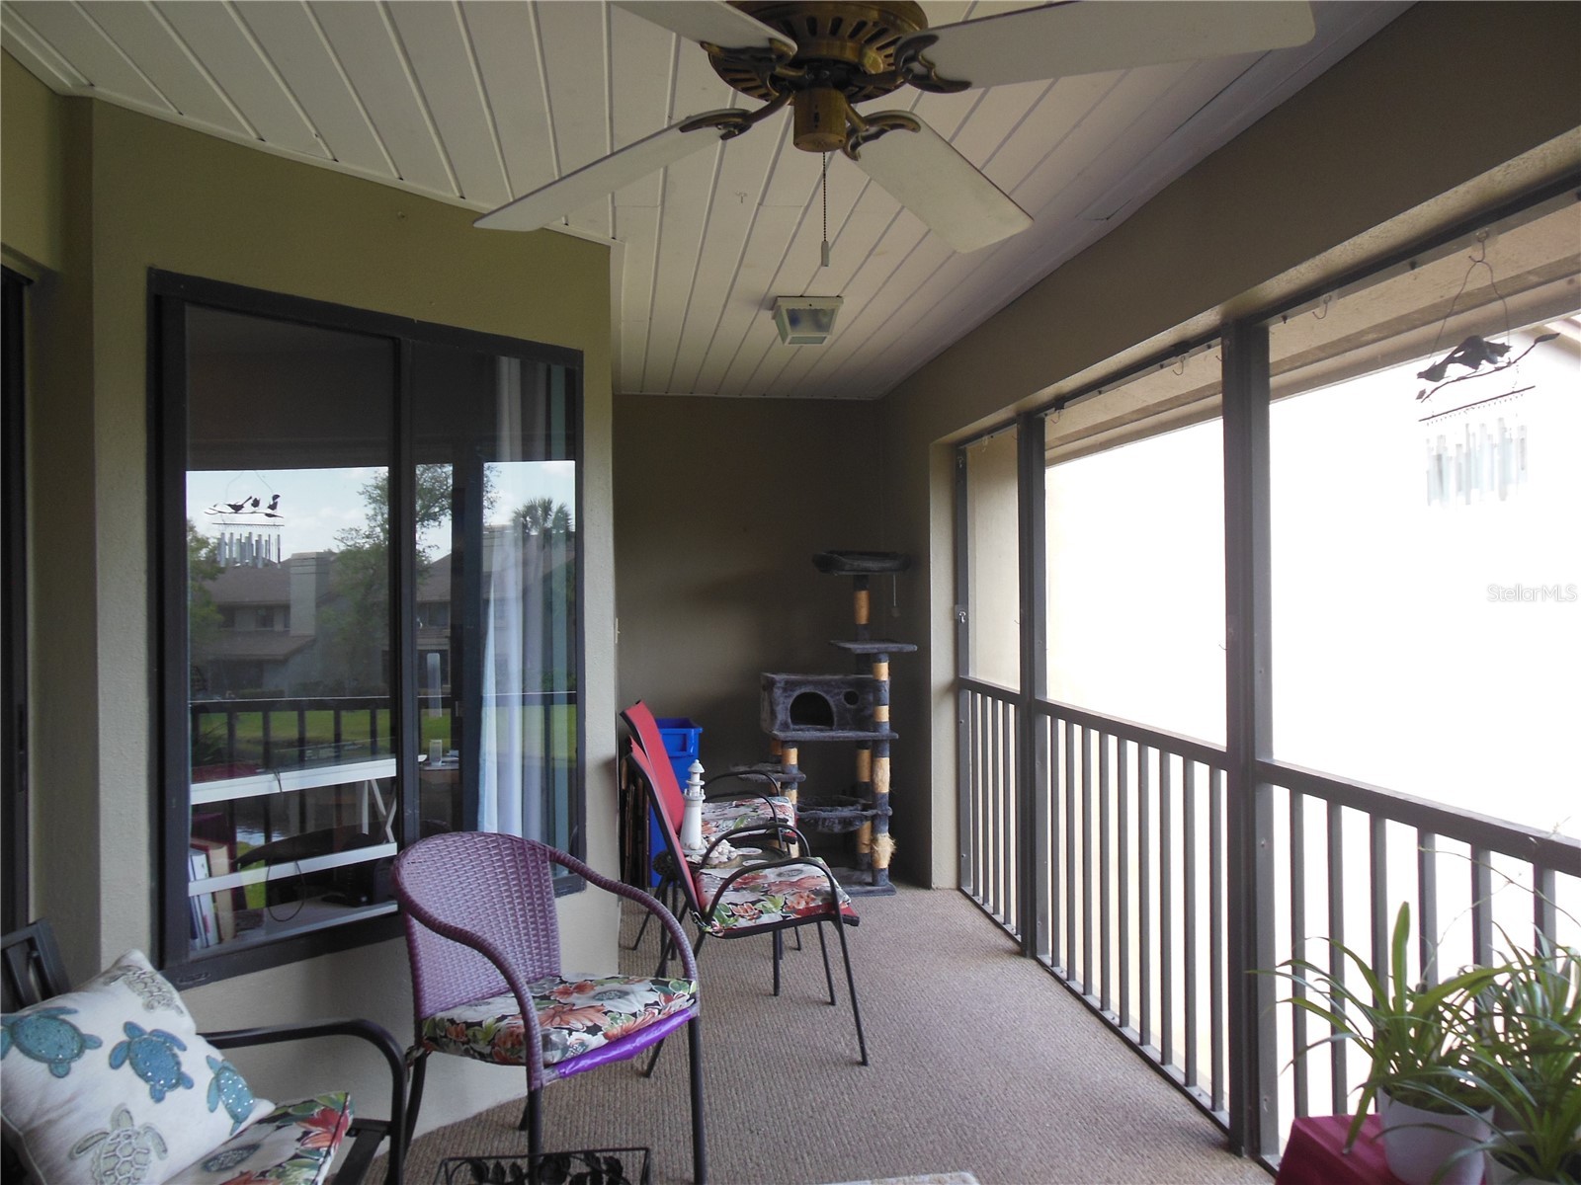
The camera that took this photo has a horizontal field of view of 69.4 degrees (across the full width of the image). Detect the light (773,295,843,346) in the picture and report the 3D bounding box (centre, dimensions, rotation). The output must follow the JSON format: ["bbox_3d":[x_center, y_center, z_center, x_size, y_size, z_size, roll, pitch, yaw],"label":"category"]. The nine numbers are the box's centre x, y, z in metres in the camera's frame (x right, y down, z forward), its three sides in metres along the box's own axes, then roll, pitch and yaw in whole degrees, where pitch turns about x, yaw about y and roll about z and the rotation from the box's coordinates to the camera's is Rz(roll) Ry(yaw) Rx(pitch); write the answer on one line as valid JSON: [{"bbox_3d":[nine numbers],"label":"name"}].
[{"bbox_3d":[0.058,-0.978,4.141,0.228,0.130,0.228,0,0,-8],"label":"light"}]

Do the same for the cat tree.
[{"bbox_3d":[0.184,0.589,5.447,0.710,1.560,0.620,0,0,-8],"label":"cat tree"}]

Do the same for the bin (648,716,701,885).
[{"bbox_3d":[-0.578,1.001,5.539,0.275,0.745,0.460,0,0,-8],"label":"bin"}]

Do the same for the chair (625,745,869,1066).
[{"bbox_3d":[-0.156,0.919,3.534,0.700,0.925,0.530,0,0,-8],"label":"chair"}]

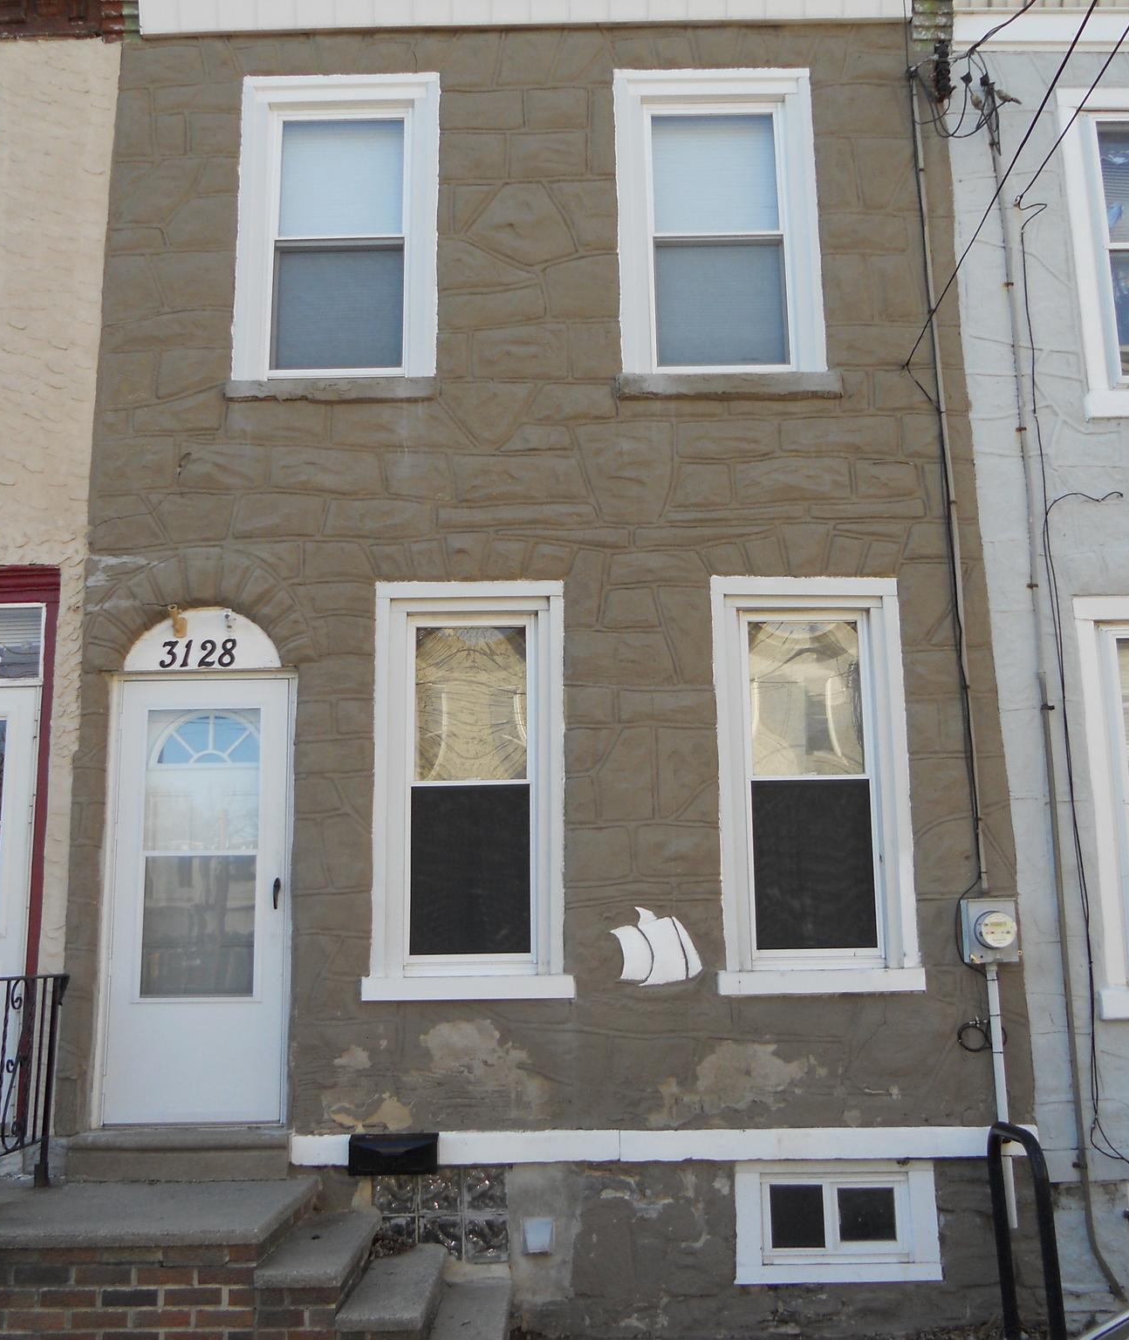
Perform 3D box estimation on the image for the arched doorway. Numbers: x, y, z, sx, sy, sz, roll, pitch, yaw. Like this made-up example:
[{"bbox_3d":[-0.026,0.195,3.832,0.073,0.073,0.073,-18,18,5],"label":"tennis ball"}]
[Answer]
[{"bbox_3d":[-1.698,0.878,6.538,0.844,2.402,0.160,-1,-12,0],"label":"arched doorway"}]

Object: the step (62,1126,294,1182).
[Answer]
[{"bbox_3d":[-1.684,2.151,6.184,0.968,0.188,0.260,-1,-12,0],"label":"step"}]

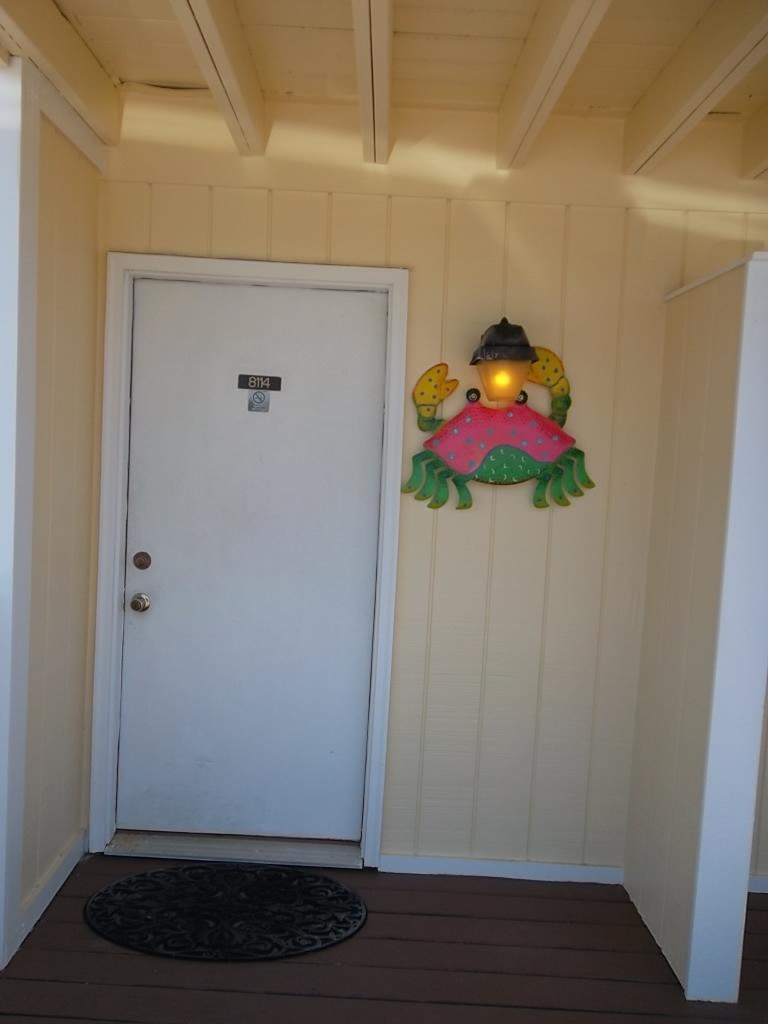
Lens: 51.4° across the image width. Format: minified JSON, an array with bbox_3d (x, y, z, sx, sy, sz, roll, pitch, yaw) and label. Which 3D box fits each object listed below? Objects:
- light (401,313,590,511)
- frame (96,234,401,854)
[{"bbox_3d":[0.413,-0.324,2.694,0.671,0.659,0.190,3,3,0],"label":"light"},{"bbox_3d":[-0.485,0.191,2.849,1.034,2.116,0.120,3,3,0],"label":"frame"}]

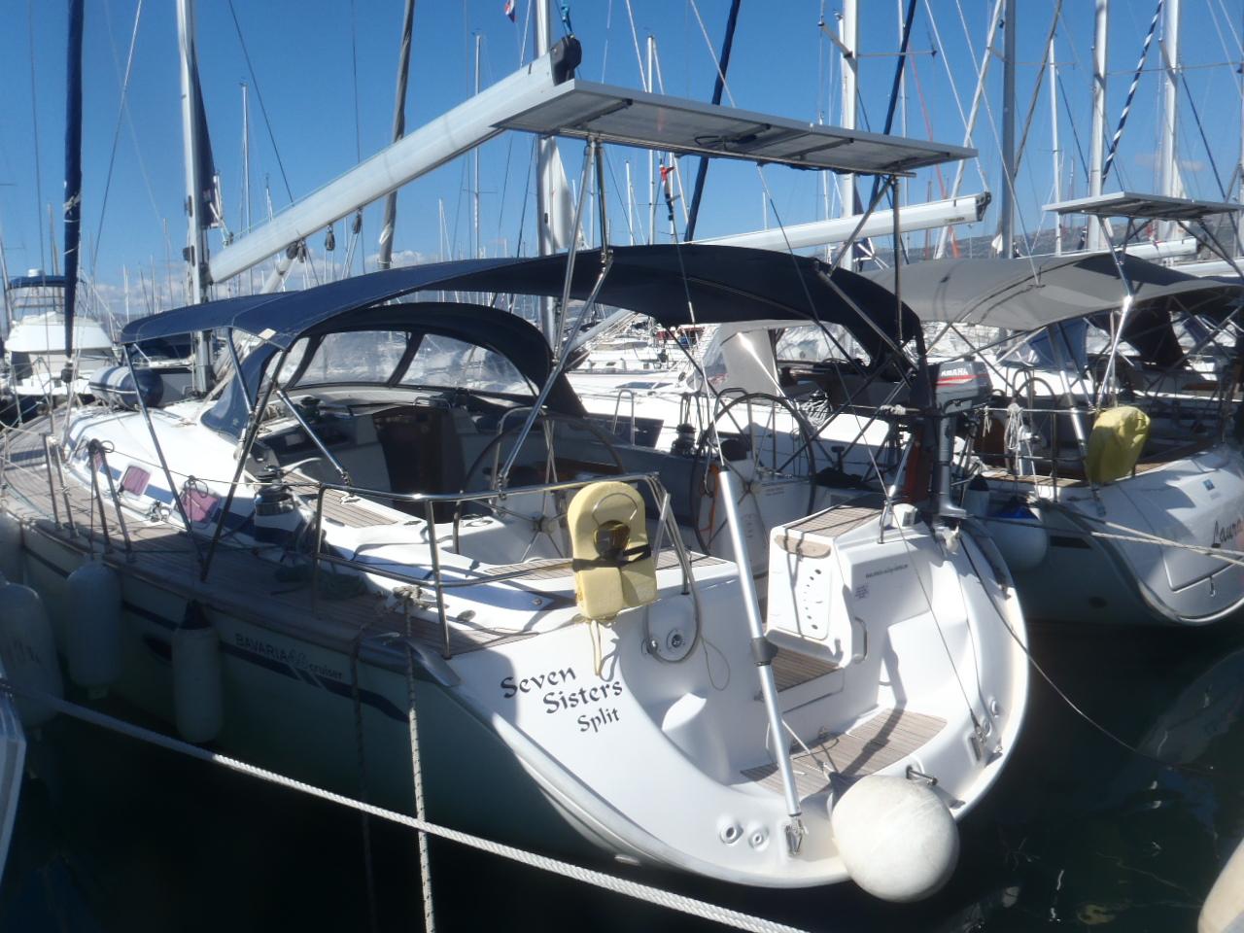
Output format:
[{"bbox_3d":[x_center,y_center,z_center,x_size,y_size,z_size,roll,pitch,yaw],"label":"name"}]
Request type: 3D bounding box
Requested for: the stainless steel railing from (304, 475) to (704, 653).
[{"bbox_3d":[-0.498,0.326,4.300,1.300,0.635,1.080,-7,11,-41],"label":"stainless steel railing"}]

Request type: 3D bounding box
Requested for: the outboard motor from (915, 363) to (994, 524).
[{"bbox_3d":[1.805,-0.103,5.490,0.420,1.000,0.320,8,11,43],"label":"outboard motor"}]

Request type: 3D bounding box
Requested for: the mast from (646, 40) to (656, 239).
[{"bbox_3d":[1.233,-11.325,42.836,0.160,13.300,0.200,-8,11,-41],"label":"mast"}]

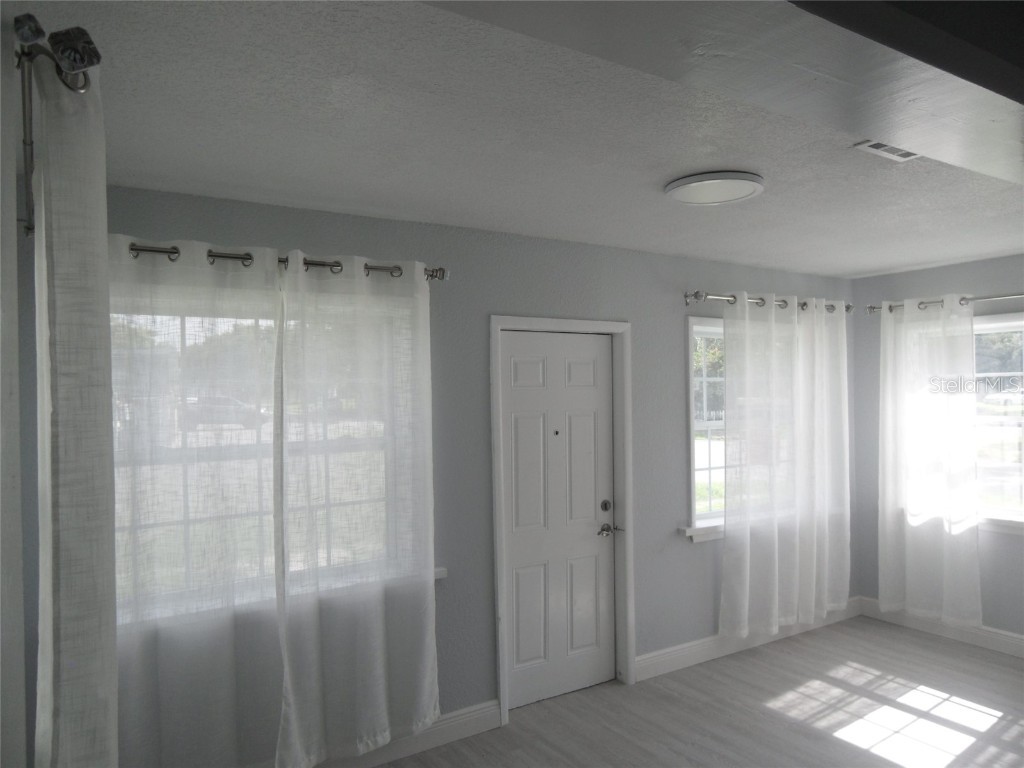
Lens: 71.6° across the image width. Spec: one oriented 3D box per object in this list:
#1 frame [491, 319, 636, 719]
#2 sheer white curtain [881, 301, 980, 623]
[{"bbox_3d":[0.282,0.688,3.865,0.921,2.072,0.140,0,-1,-33],"label":"frame"},{"bbox_3d":[2.776,0.501,4.776,0.120,2.175,0.635,0,-1,-33],"label":"sheer white curtain"}]

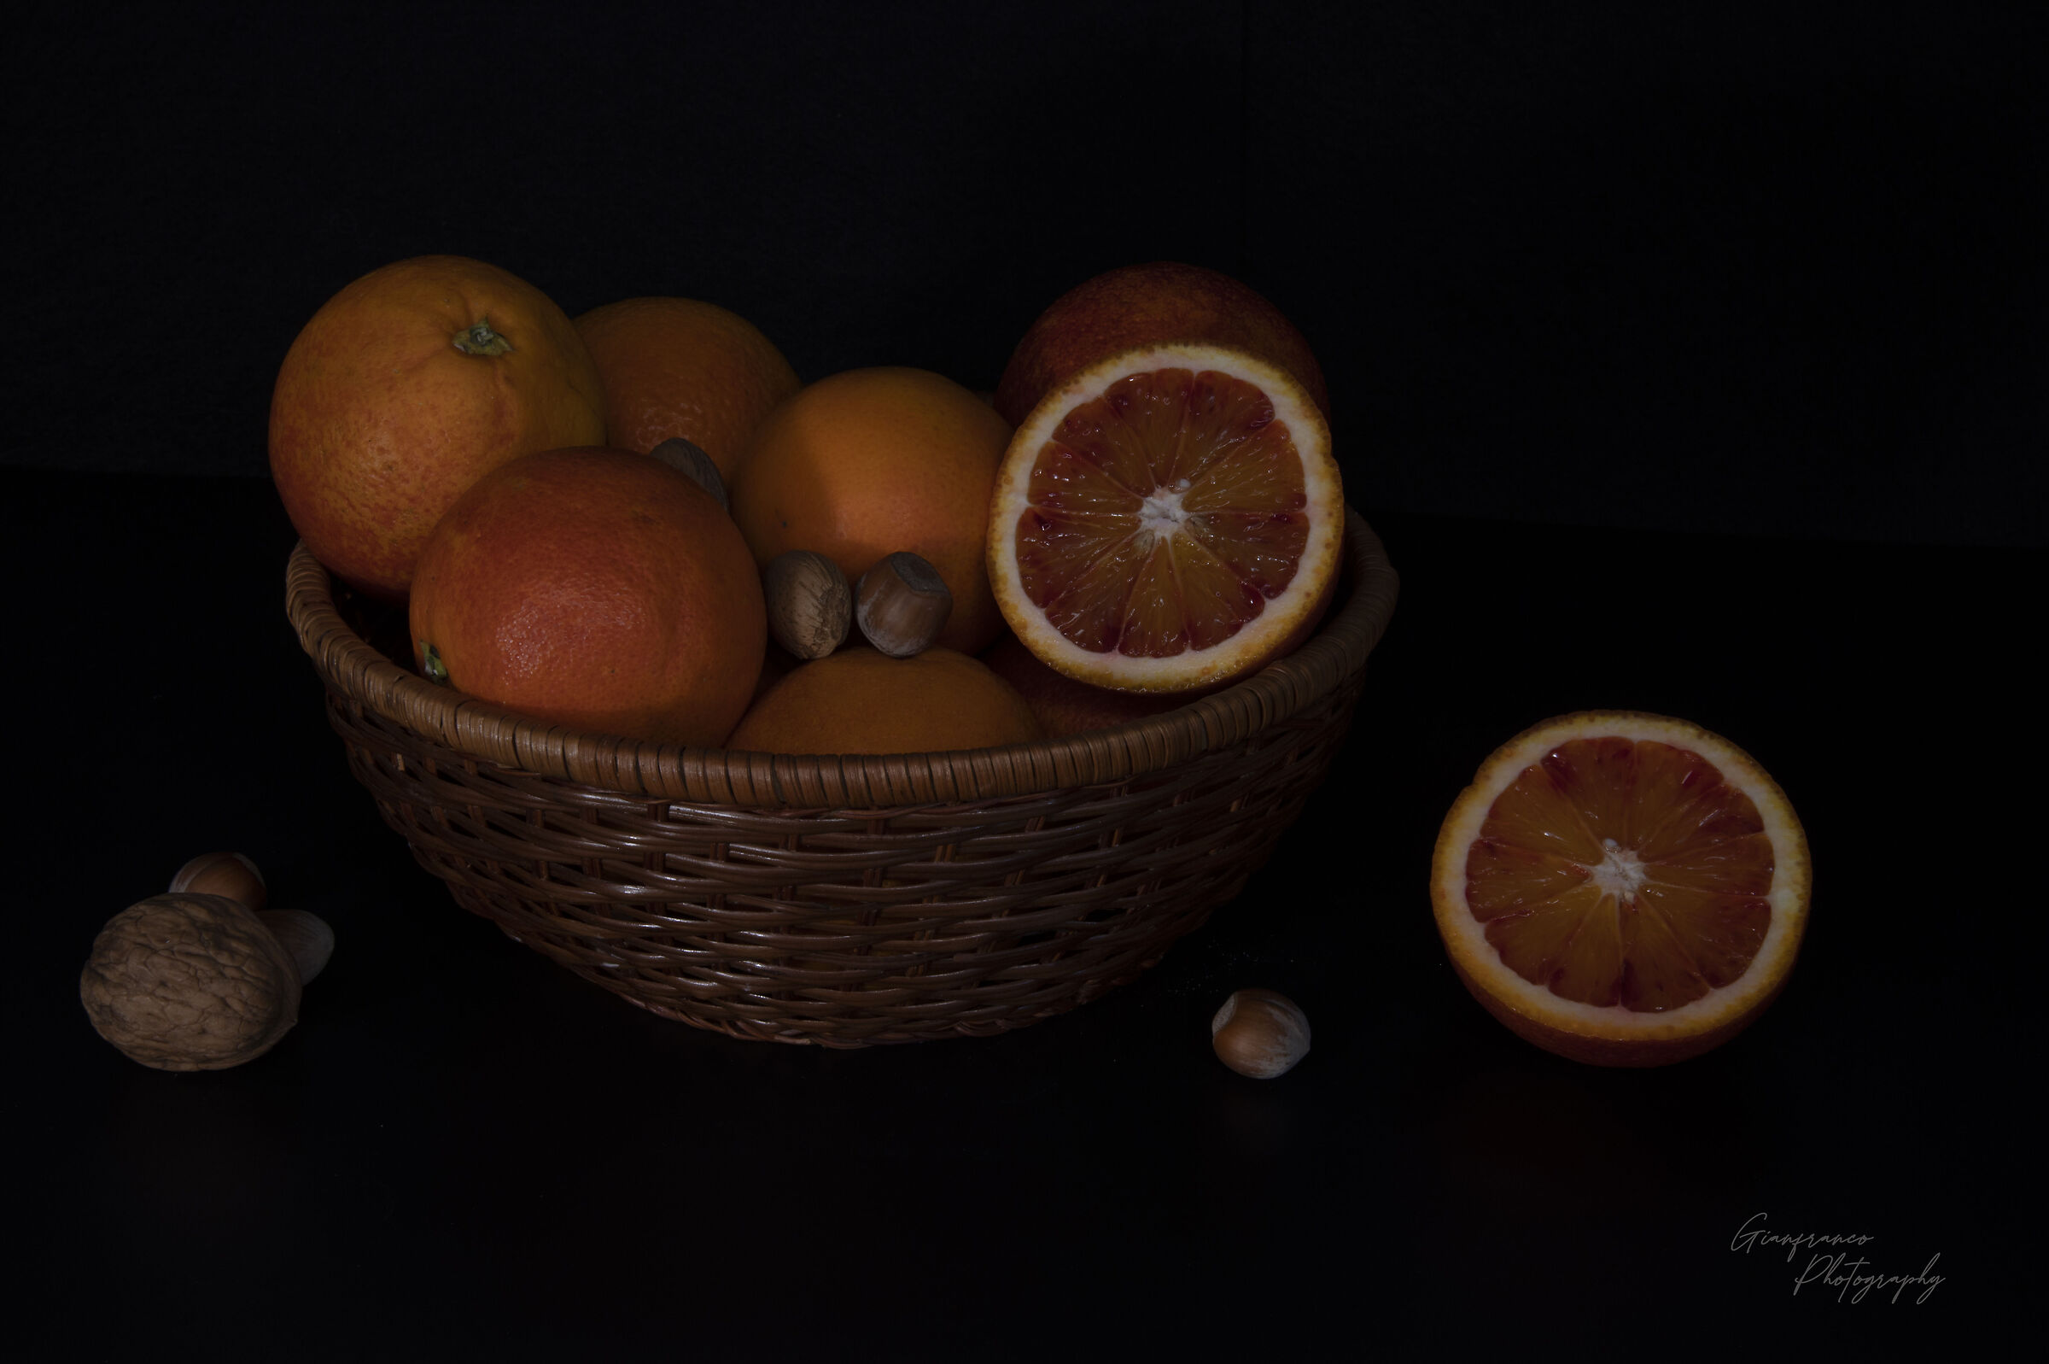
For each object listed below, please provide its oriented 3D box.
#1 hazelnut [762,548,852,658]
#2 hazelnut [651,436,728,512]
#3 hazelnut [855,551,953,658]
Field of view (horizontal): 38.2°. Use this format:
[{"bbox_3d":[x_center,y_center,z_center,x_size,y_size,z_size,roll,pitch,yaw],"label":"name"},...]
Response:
[{"bbox_3d":[-0.043,-0.015,0.588,0.018,0.021,0.018,0,23,0],"label":"hazelnut"},{"bbox_3d":[-0.073,-0.042,0.632,0.020,0.022,0.020,1,24,0],"label":"hazelnut"},{"bbox_3d":[-0.024,-0.015,0.590,0.019,0.021,0.019,0,23,0],"label":"hazelnut"}]

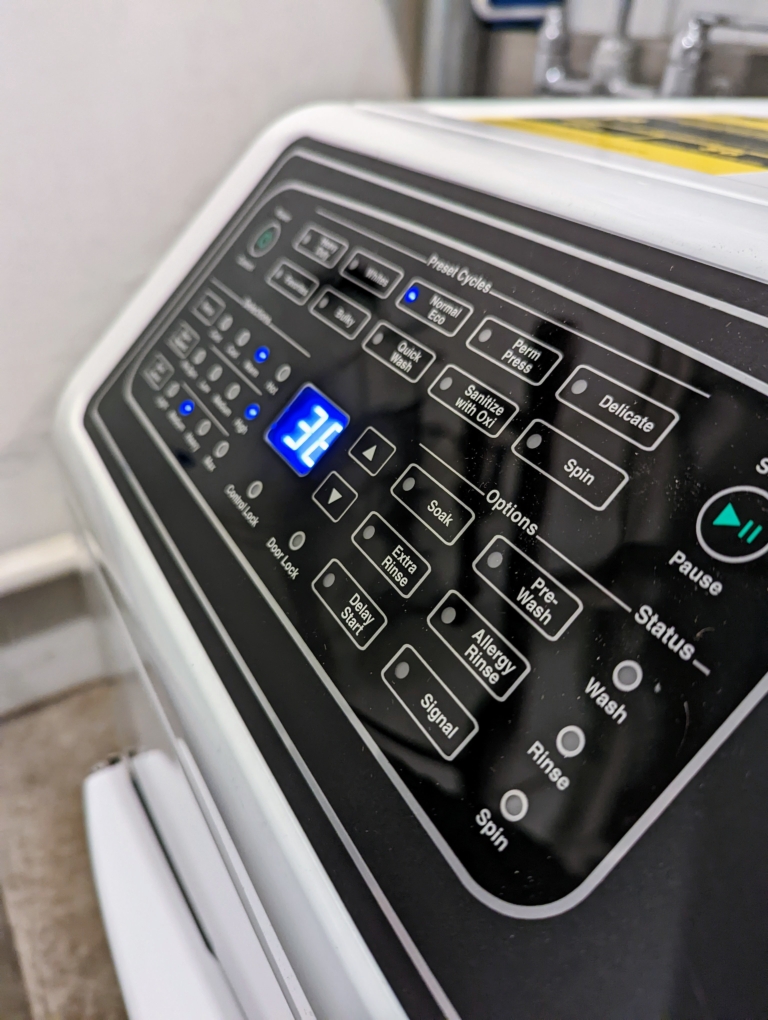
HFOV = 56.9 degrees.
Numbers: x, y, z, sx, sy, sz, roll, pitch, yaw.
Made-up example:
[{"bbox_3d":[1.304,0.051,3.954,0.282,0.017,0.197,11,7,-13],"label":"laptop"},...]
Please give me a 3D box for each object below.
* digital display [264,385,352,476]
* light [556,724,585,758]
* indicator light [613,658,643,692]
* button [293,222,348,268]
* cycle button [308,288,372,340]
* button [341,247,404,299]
[{"bbox_3d":[-0.025,-0.026,0.227,0.024,0.004,0.030,-51,46,5],"label":"digital display"},{"bbox_3d":[0.037,0.045,0.138,0.006,0.003,0.006,-51,46,5],"label":"light"},{"bbox_3d":[0.047,0.032,0.137,0.006,0.003,0.006,-51,46,5],"label":"indicator light"},{"bbox_3d":[-0.024,-0.099,0.265,0.011,0.003,0.032,-51,46,5],"label":"button"},{"bbox_3d":[-0.015,-0.067,0.241,0.011,0.003,0.032,-51,46,5],"label":"cycle button"},{"bbox_3d":[-0.005,-0.080,0.239,0.011,0.003,0.032,-51,46,5],"label":"button"}]

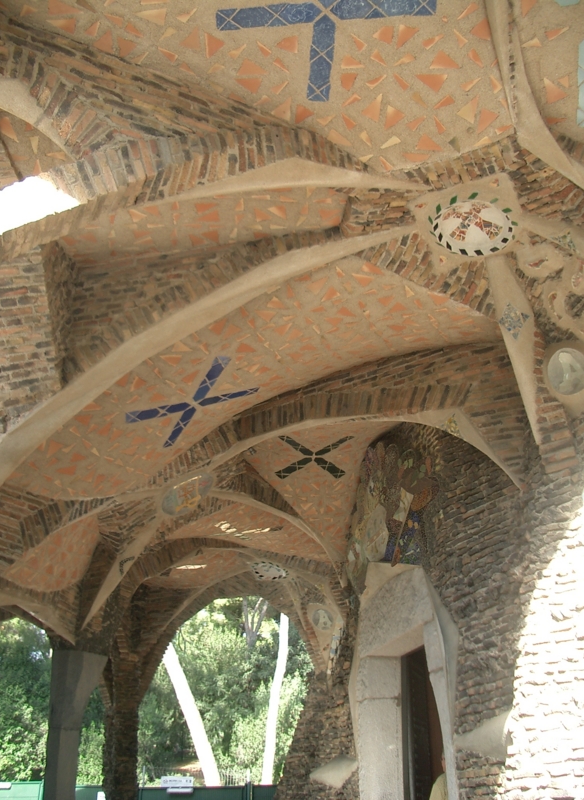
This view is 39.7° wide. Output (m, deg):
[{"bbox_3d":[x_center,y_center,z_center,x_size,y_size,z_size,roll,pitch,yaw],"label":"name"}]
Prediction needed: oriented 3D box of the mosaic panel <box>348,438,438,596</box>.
[{"bbox_3d":[0.922,1.043,7.500,0.220,1.270,1.450,14,-30,-27],"label":"mosaic panel"}]

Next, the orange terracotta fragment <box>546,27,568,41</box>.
[{"bbox_3d":[1.280,-1.767,3.900,0.120,0.020,0.055,-19,-39,25],"label":"orange terracotta fragment"}]

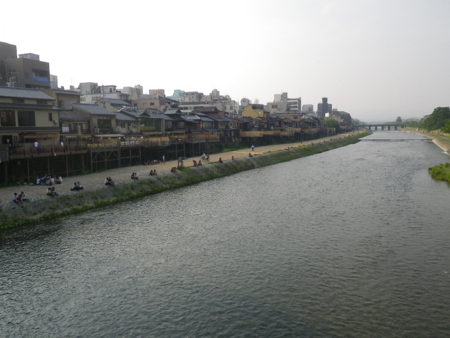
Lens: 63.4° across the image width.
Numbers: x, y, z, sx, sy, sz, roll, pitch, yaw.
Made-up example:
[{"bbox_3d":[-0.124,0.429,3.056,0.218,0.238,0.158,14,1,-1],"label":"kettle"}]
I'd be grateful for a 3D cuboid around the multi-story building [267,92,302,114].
[{"bbox_3d":[45.280,-43.530,278.820,22.271,27.077,15.000,3,7,24],"label":"multi-story building"}]

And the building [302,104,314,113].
[{"bbox_3d":[83.940,-52.450,366.380,8.647,23.257,13.000,3,7,24],"label":"building"}]

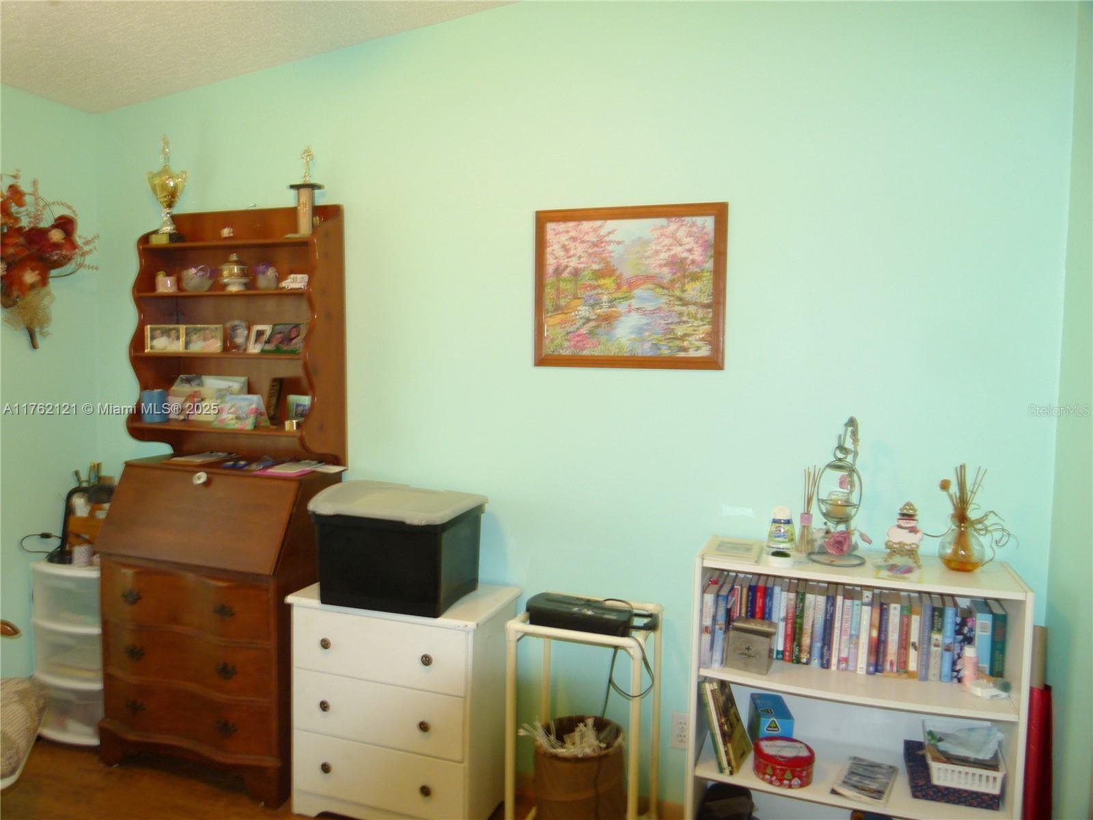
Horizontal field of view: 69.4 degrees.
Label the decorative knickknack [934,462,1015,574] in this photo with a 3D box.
[{"bbox_3d":[1.099,0.276,2.021,0.190,0.270,0.140,2,4,20],"label":"decorative knickknack"}]

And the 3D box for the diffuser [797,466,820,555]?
[{"bbox_3d":[0.728,0.274,2.180,0.060,0.240,0.058,2,4,20],"label":"diffuser"}]

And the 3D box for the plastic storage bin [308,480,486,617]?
[{"bbox_3d":[-0.424,0.407,2.356,0.435,0.310,0.335,2,4,20],"label":"plastic storage bin"}]

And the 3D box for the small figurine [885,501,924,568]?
[{"bbox_3d":[0.940,0.320,2.075,0.096,0.166,0.068,3,4,30],"label":"small figurine"}]

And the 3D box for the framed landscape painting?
[{"bbox_3d":[0.245,-0.370,2.397,0.595,0.486,0.025,2,4,20],"label":"framed landscape painting"}]

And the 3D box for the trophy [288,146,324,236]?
[{"bbox_3d":[-0.786,-0.713,2.596,0.090,0.295,0.088,1,4,4],"label":"trophy"}]

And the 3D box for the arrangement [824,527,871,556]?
[{"bbox_3d":[0.808,0.356,2.120,0.125,0.076,0.090,2,4,20],"label":"arrangement"}]

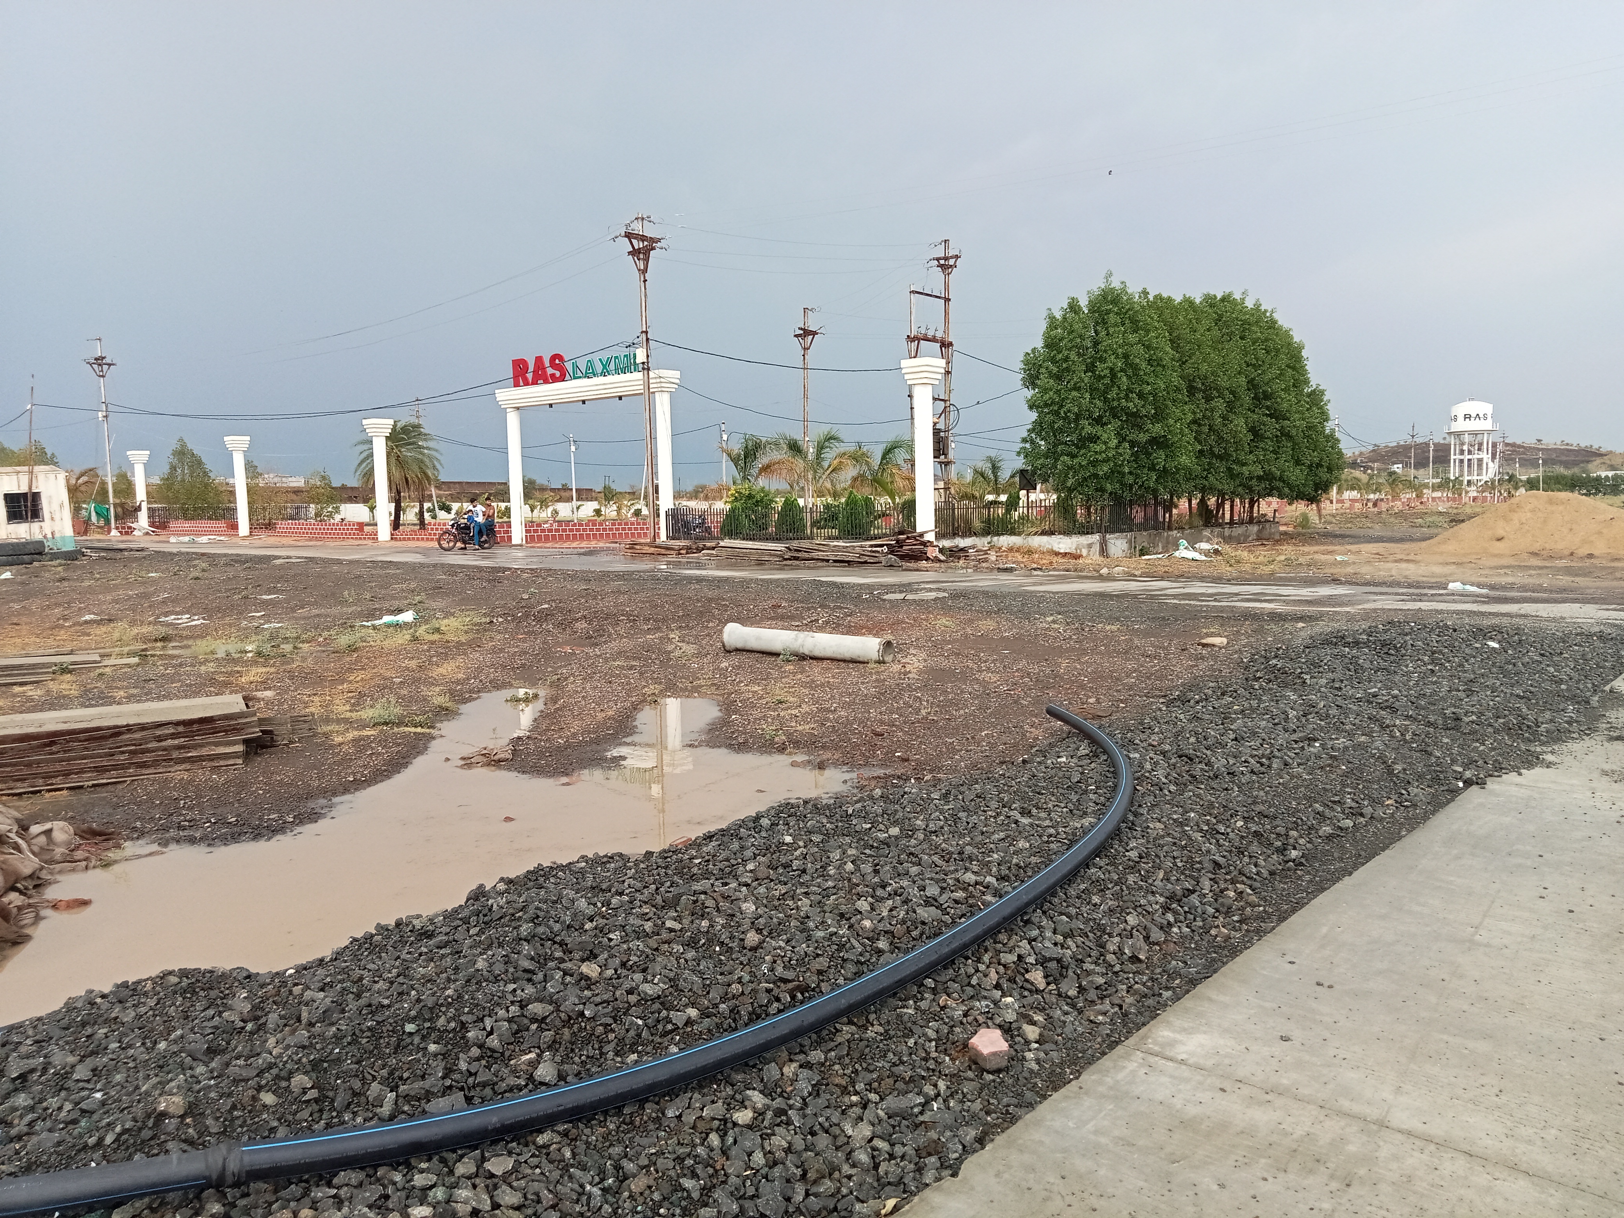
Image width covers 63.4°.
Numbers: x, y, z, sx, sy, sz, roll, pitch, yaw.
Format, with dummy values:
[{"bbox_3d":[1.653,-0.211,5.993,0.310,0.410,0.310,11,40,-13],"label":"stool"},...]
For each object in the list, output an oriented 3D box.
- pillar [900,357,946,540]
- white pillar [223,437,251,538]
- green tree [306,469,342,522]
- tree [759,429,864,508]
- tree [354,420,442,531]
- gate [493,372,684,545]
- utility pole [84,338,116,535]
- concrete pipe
[{"bbox_3d":[2.826,-3.856,32.692,0.800,4.743,0.800,2,6,34],"label":"pillar"},{"bbox_3d":[-27.111,-5.763,62.000,0.950,4.701,0.950,-6,7,-43],"label":"white pillar"},{"bbox_3d":[-23.682,-5.229,63.732,1.750,3.127,1.750,-3,6,-20],"label":"green tree"},{"bbox_3d":[-0.021,-4.298,43.000,3.405,3.239,3.300,-1,5,0],"label":"tree"},{"bbox_3d":[-17.947,-5.753,57.000,3.799,4.845,3.800,-3,5,-17],"label":"tree"},{"bbox_3d":[-7.052,-4.533,41.021,8.270,5.100,0.800,3,7,42],"label":"gate"},{"bbox_3d":[-36.402,-8.850,67.891,1.600,10.154,0.900,-3,6,-20],"label":"utility pole"},{"bbox_3d":[-0.063,0.351,13.120,2.000,0.270,0.270,4,7,38],"label":"concrete pipe"}]

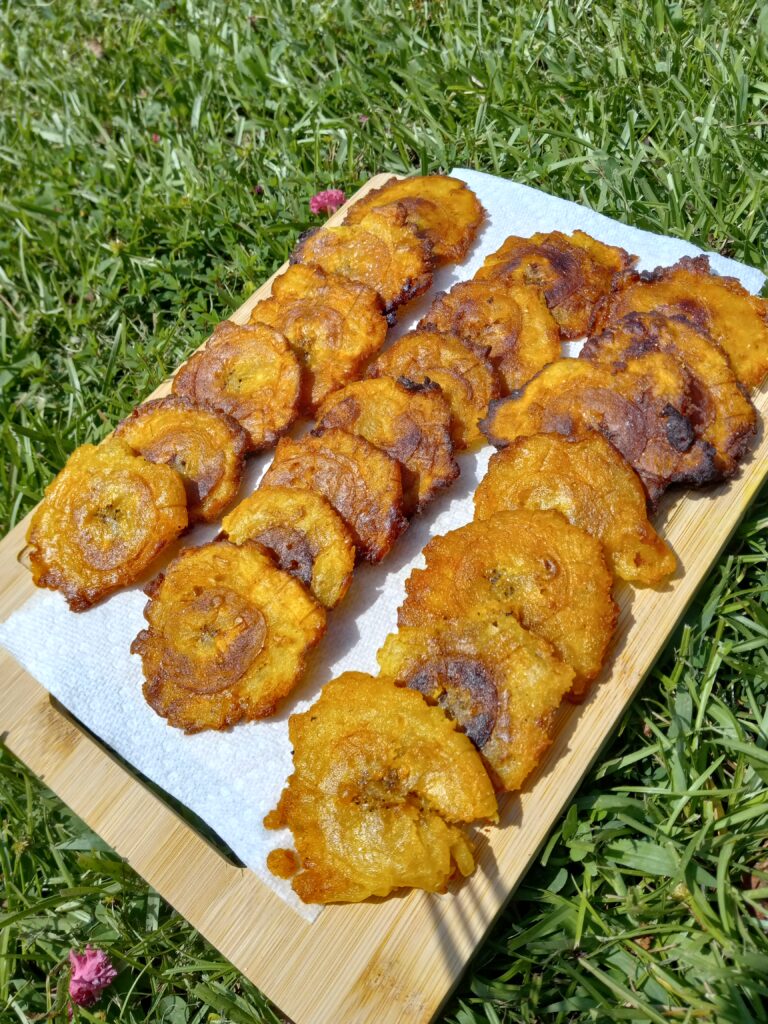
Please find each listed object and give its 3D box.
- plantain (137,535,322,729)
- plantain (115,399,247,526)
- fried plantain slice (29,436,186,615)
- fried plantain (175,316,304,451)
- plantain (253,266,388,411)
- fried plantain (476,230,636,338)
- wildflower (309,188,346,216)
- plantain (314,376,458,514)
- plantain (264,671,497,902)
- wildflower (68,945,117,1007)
[{"bbox_3d":[-0.054,0.040,0.267,0.064,0.013,0.064,-4,69,10],"label":"plantain"},{"bbox_3d":[-0.078,-0.019,0.302,0.056,0.012,0.053,-4,70,11],"label":"plantain"},{"bbox_3d":[-0.103,0.004,0.290,0.058,0.013,0.060,-4,69,10],"label":"fried plantain slice"},{"bbox_3d":[-0.055,-0.051,0.316,0.057,0.012,0.053,-4,70,11],"label":"fried plantain"},{"bbox_3d":[-0.031,-0.072,0.327,0.059,0.012,0.059,32,79,20],"label":"plantain"},{"bbox_3d":[0.073,-0.104,0.354,0.060,0.014,0.062,-2,66,5],"label":"fried plantain"},{"bbox_3d":[-0.026,-0.145,0.374,0.016,0.012,0.015,0,49,6],"label":"wildflower"},{"bbox_3d":[0.001,-0.026,0.297,0.058,0.012,0.053,-4,70,11],"label":"plantain"},{"bbox_3d":[-0.002,0.084,0.239,0.068,0.014,0.063,32,79,20],"label":"plantain"},{"bbox_3d":[-0.086,0.137,0.236,0.013,0.014,0.016,0,62,6],"label":"wildflower"}]

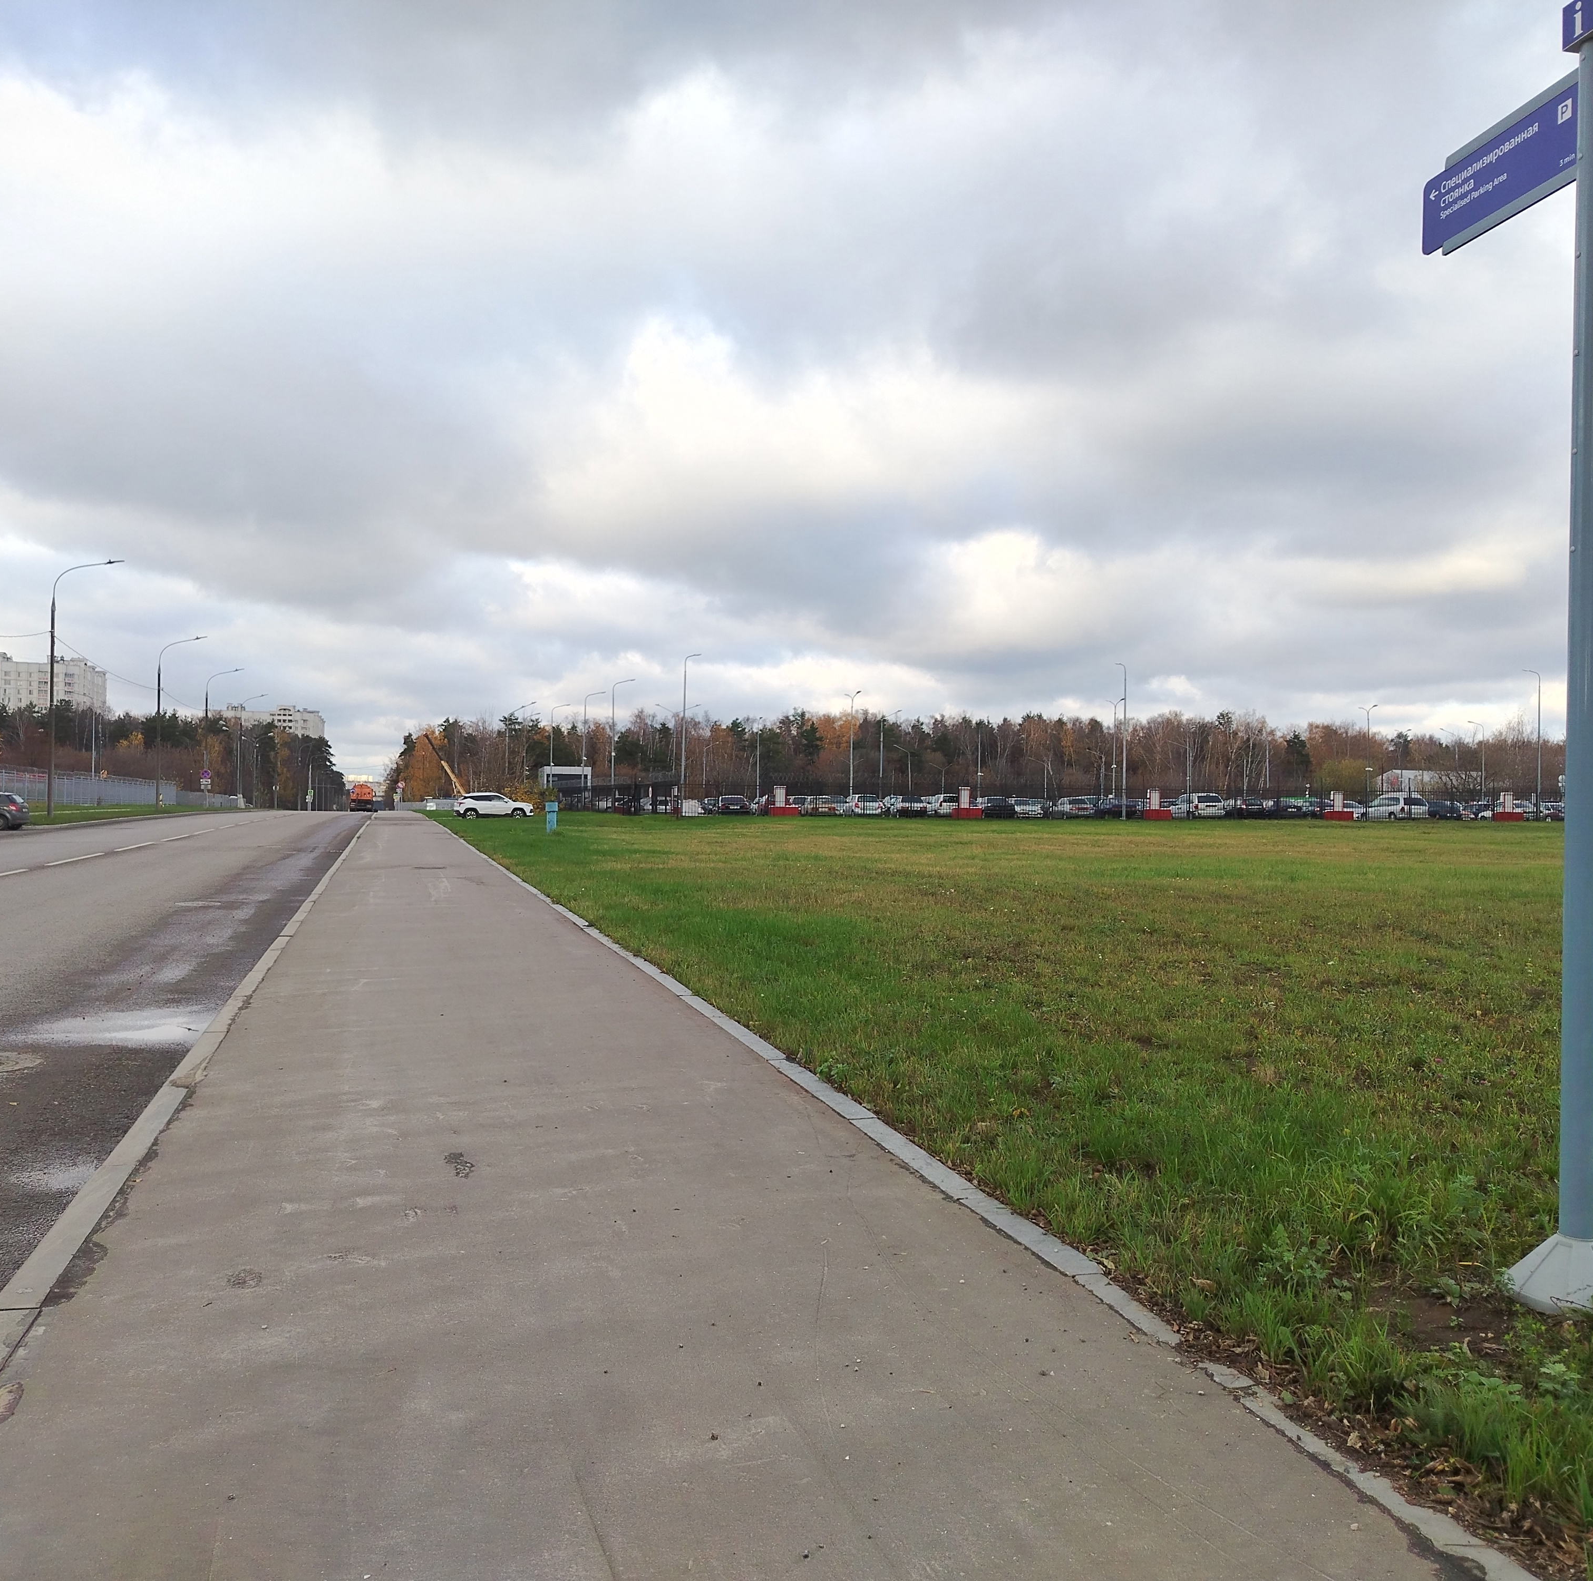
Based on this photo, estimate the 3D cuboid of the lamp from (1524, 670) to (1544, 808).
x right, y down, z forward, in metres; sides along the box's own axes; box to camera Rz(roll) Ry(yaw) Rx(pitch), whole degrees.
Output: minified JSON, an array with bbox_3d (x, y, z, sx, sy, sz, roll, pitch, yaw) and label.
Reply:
[{"bbox_3d":[45.945,-2.756,91.262,0.350,9.350,1.750,1,0,-11],"label":"lamp"}]

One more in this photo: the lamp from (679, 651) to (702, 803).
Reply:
[{"bbox_3d":[-6.064,-3.113,85.116,0.350,9.350,1.750,1,0,38],"label":"lamp"}]

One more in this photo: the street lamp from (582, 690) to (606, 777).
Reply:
[{"bbox_3d":[-15.794,-2.993,114.249,1.800,9.300,0.350,1,0,-17],"label":"street lamp"}]

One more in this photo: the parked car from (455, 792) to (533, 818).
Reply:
[{"bbox_3d":[-17.298,0.944,83.800,4.390,1.630,1.820,1,0,-13],"label":"parked car"}]

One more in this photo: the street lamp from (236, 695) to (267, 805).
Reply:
[{"bbox_3d":[-57.738,-4.193,155.909,3.100,11.900,0.400,1,0,-15],"label":"street lamp"}]

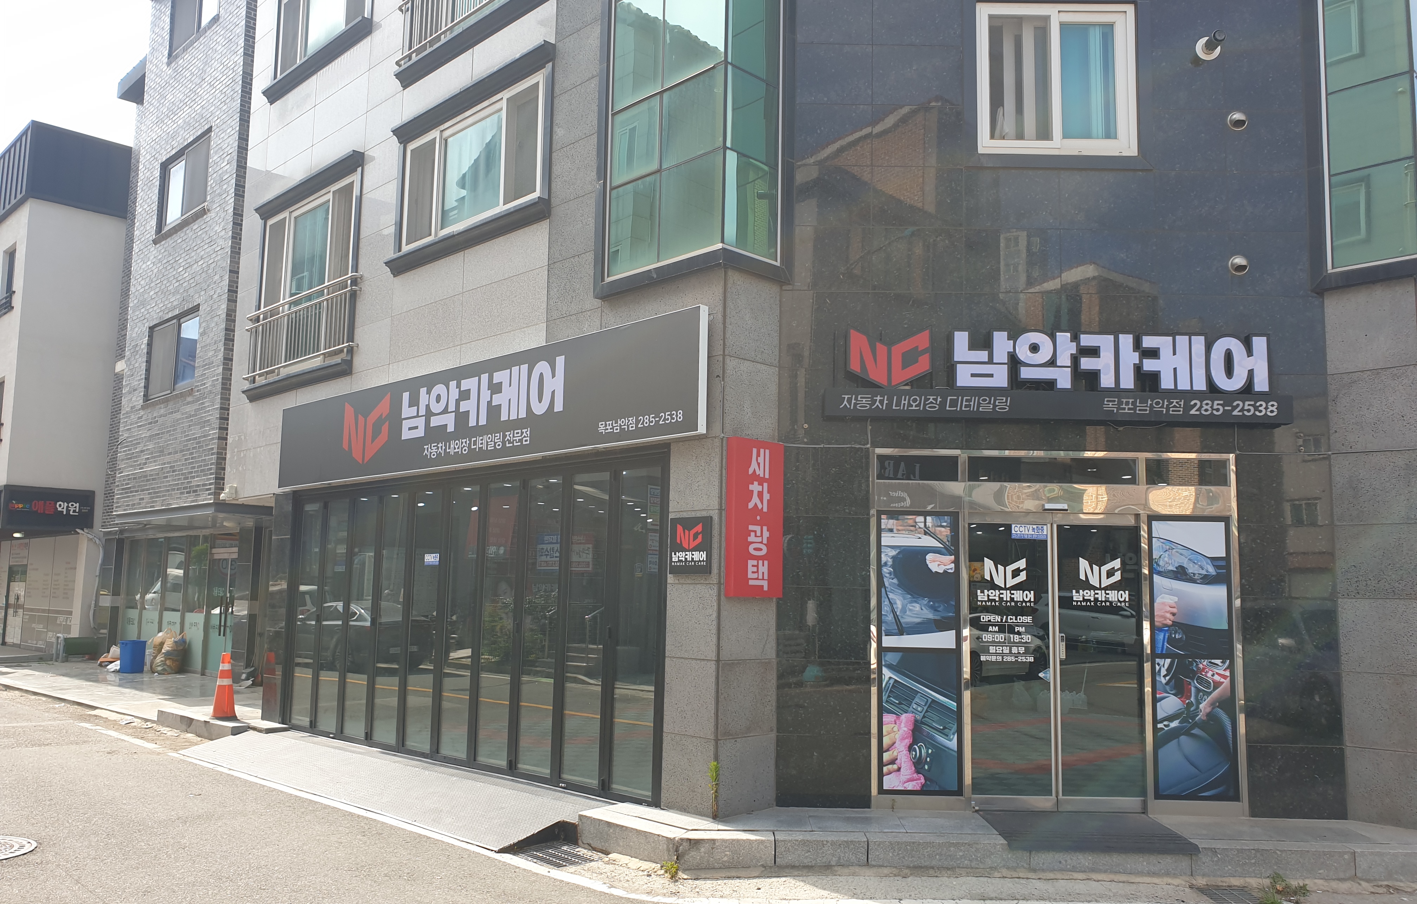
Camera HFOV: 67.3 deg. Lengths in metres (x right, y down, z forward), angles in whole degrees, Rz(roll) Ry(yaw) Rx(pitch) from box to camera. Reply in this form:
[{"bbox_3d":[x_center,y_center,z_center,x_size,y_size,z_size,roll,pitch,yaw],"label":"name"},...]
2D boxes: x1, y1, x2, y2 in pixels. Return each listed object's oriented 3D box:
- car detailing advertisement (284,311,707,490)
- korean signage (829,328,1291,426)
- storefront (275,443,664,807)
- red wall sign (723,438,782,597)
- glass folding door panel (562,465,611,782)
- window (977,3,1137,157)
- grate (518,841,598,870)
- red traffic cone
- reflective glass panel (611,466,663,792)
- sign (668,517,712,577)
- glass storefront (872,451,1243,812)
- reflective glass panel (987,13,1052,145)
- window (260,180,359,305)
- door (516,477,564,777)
[{"bbox_3d":[-2.377,-0.305,9.541,6.586,0.888,0.090,-6,-10,44],"label":"car detailing advertisement"},{"bbox_3d":[2.505,-0.534,7.695,3.299,0.662,0.160,1,-7,1],"label":"korean signage"},{"bbox_3d":[-2.421,1.430,9.527,5.979,2.442,0.120,-6,-10,44],"label":"storefront"},{"bbox_3d":[0.322,0.455,7.255,0.080,1.066,0.488,-6,-10,44],"label":"red wall sign"},{"bbox_3d":[-0.917,1.332,8.133,0.456,2.326,0.050,-6,-10,45],"label":"glass folding door panel"},{"bbox_3d":[2.643,-2.820,8.126,1.198,1.211,0.130,1,-7,1],"label":"window"},{"bbox_3d":[-0.943,2.560,6.692,0.480,0.030,0.360,-6,-10,44],"label":"grate"},{"bbox_3d":[-5.497,2.666,12.154,0.300,0.715,0.300,-6,-10,45],"label":"red traffic cone"},{"bbox_3d":[-0.506,1.283,7.726,0.445,2.337,0.050,-6,-10,45],"label":"reflective glass panel"},{"bbox_3d":[-0.114,0.645,7.291,0.397,0.386,0.040,-6,-10,45],"label":"sign"},{"bbox_3d":[2.465,1.259,7.596,2.599,2.525,0.130,1,-7,1],"label":"glass storefront"},{"bbox_3d":[2.310,-2.771,7.889,0.468,0.984,0.040,1,-7,0],"label":"reflective glass panel"},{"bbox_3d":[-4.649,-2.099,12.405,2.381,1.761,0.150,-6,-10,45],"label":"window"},{"bbox_3d":[-1.334,1.369,8.459,0.474,2.338,0.050,-6,-10,44],"label":"door"}]

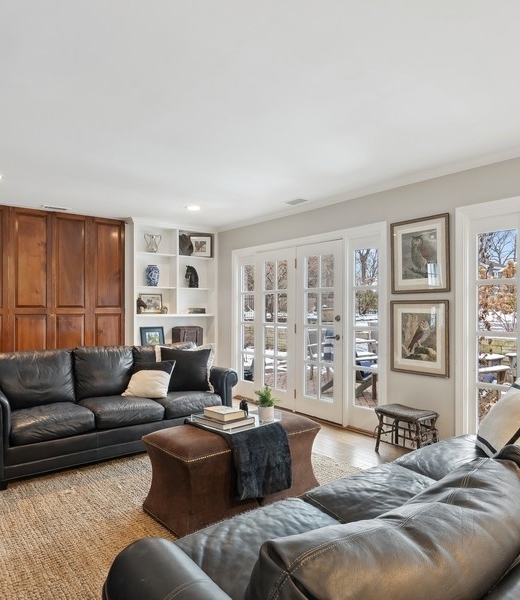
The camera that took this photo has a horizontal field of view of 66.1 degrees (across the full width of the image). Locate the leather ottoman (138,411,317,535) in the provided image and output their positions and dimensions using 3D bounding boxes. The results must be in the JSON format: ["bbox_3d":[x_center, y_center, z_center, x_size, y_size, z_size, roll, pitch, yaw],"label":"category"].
[{"bbox_3d":[-0.158,1.130,2.798,1.110,0.500,0.580,0,0,-39],"label":"leather ottoman"}]

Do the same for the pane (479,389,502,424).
[{"bbox_3d":[1.865,0.911,3.143,0.020,0.374,0.283,0,0,-38],"label":"pane"}]

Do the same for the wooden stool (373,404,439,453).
[{"bbox_3d":[1.295,1.180,3.535,0.310,0.405,0.450,0,0,-38],"label":"wooden stool"}]

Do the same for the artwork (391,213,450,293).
[{"bbox_3d":[1.435,-0.400,3.632,0.035,0.680,0.570,0,0,-38],"label":"artwork"}]

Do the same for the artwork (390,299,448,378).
[{"bbox_3d":[1.412,0.335,3.559,0.030,0.657,0.540,0,0,-38],"label":"artwork"}]

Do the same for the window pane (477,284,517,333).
[{"bbox_3d":[1.853,0.067,3.122,0.025,0.362,0.277,0,-1,-39],"label":"window pane"}]

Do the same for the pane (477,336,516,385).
[{"bbox_3d":[1.853,0.477,3.119,0.025,0.367,0.277,0,-1,-39],"label":"pane"}]

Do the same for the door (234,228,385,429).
[{"bbox_3d":[0.427,0.330,4.989,0.100,2.100,2.660,0,0,-38],"label":"door"}]

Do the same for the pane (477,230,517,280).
[{"bbox_3d":[1.854,-0.345,3.125,0.025,0.369,0.277,0,-1,-39],"label":"pane"}]

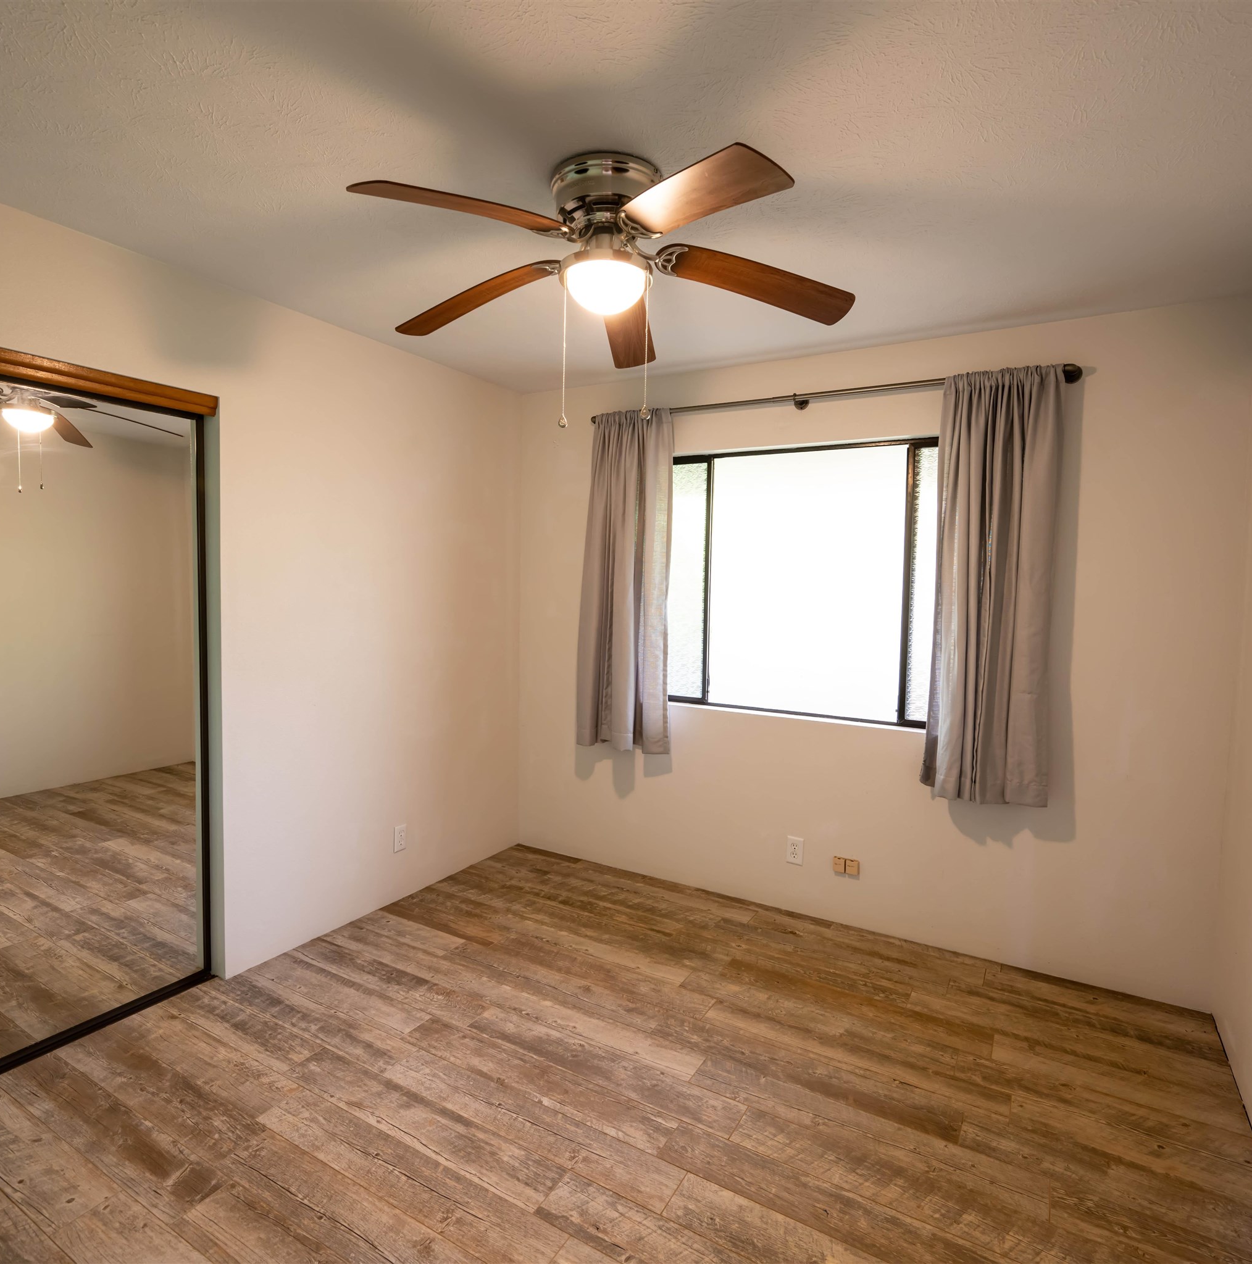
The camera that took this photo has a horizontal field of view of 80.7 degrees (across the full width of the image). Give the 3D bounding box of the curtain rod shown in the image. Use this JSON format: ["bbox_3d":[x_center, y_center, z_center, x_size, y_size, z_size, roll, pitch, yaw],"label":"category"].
[{"bbox_3d":[0.736,-0.972,3.140,2.055,0.050,0.105,3,4,30],"label":"curtain rod"}]

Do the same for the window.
[{"bbox_3d":[0.779,-0.217,3.276,1.740,1.180,0.090,3,4,30],"label":"window"}]

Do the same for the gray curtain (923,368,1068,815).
[{"bbox_3d":[1.375,-0.159,2.769,0.435,1.595,0.100,3,4,30],"label":"gray curtain"}]

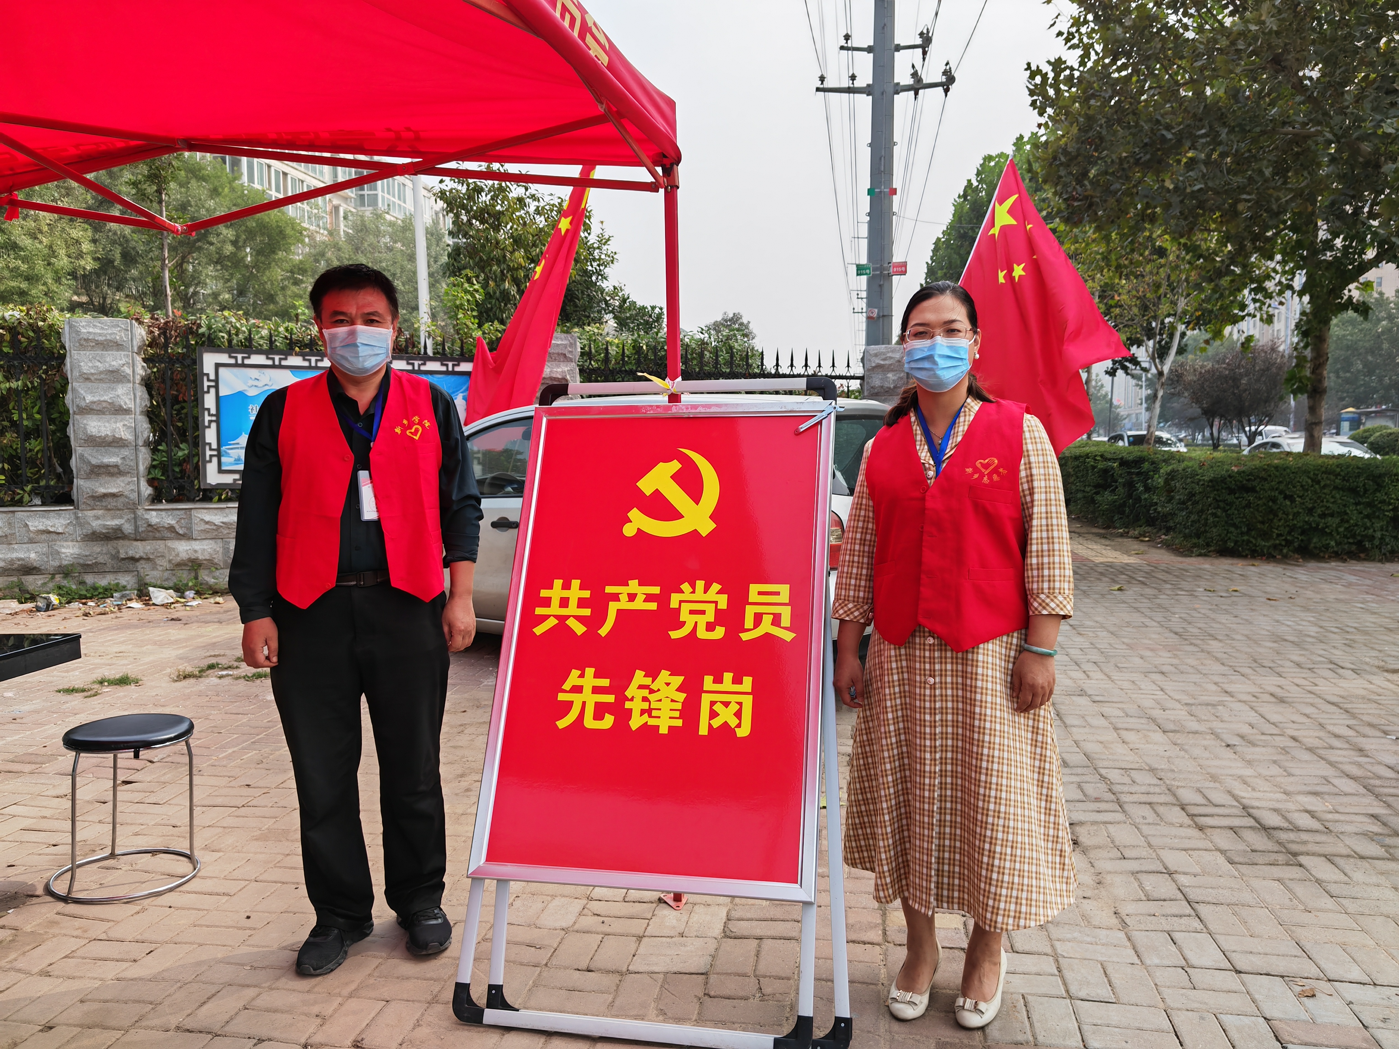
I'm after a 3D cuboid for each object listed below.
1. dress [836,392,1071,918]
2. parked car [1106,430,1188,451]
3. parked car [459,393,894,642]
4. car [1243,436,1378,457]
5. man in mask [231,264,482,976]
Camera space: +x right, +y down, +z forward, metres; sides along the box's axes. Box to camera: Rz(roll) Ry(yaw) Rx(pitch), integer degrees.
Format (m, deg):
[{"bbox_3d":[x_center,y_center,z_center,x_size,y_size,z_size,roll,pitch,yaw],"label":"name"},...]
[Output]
[{"bbox_3d":[0.580,0.301,2.480,0.530,1.140,0.390,2,5,22],"label":"dress"},{"bbox_3d":[12.750,-1.823,31.252,1.800,1.560,4.500,1,4,9],"label":"parked car"},{"bbox_3d":[-0.620,0.008,6.670,4.100,1.520,1.690,3,5,32],"label":"parked car"},{"bbox_3d":[10.900,-0.833,19.293,1.800,1.460,4.600,1,4,9],"label":"car"},{"bbox_3d":[-0.850,0.217,2.755,0.600,1.705,0.350,-1,5,-15],"label":"man in mask"}]

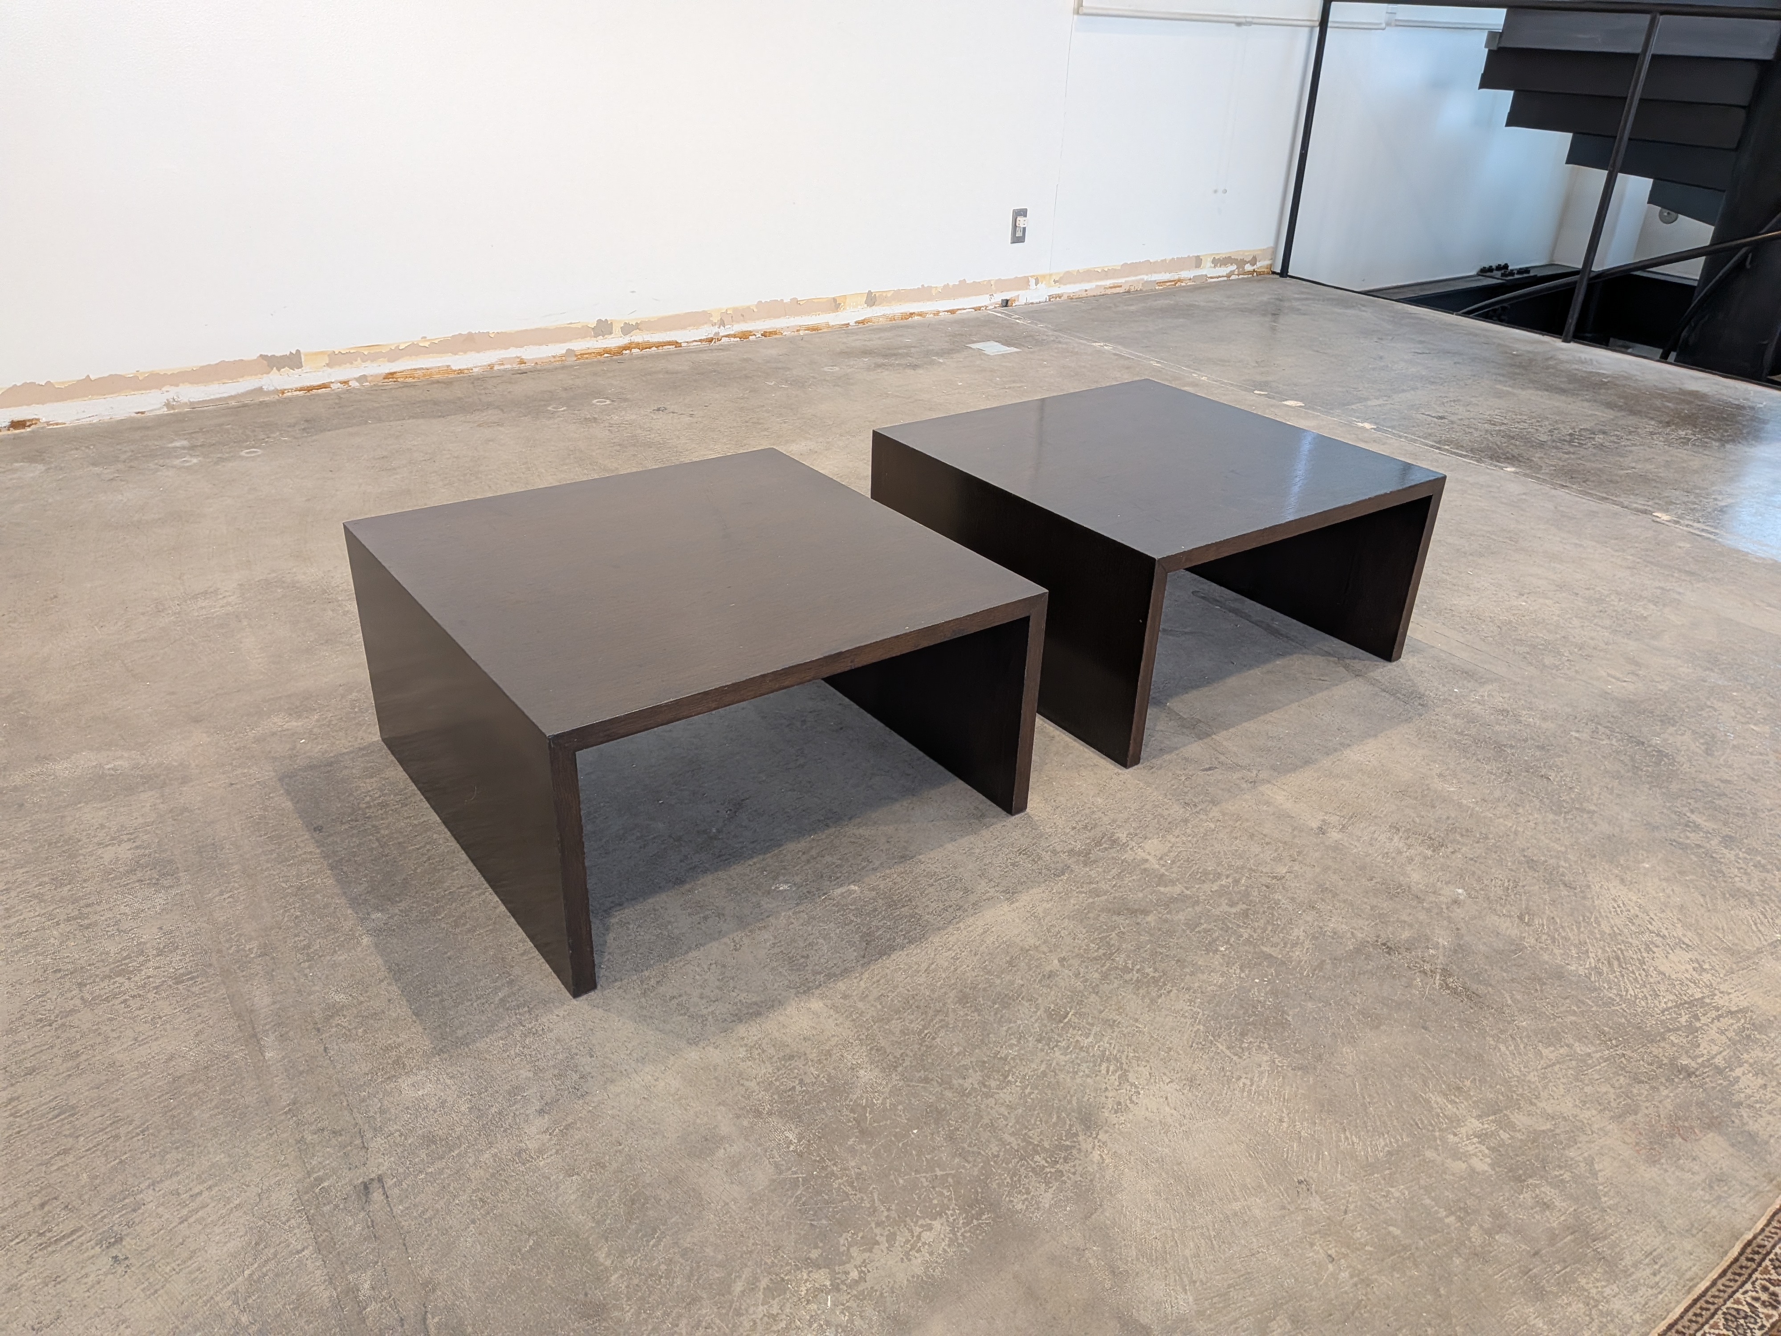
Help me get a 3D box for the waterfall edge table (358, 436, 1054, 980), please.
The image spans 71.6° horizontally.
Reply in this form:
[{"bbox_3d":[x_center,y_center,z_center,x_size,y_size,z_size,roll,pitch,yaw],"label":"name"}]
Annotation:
[{"bbox_3d":[-0.251,0.001,1.568,0.622,0.311,0.620,-18,34,-33],"label":"waterfall edge table"}]

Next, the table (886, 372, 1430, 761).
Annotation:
[{"bbox_3d":[0.403,-0.198,1.999,0.622,0.311,0.620,-17,33,-32],"label":"table"}]

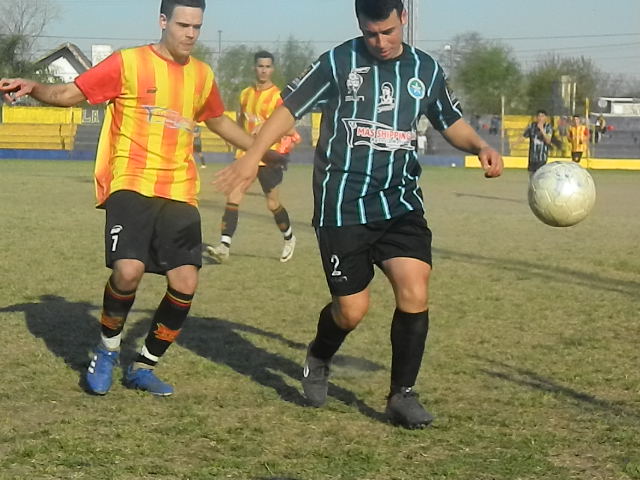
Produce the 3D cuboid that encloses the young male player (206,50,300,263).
[{"bbox_3d":[-0.540,-0.675,12.700,0.600,1.710,0.520,4,5,33],"label":"young male player"}]

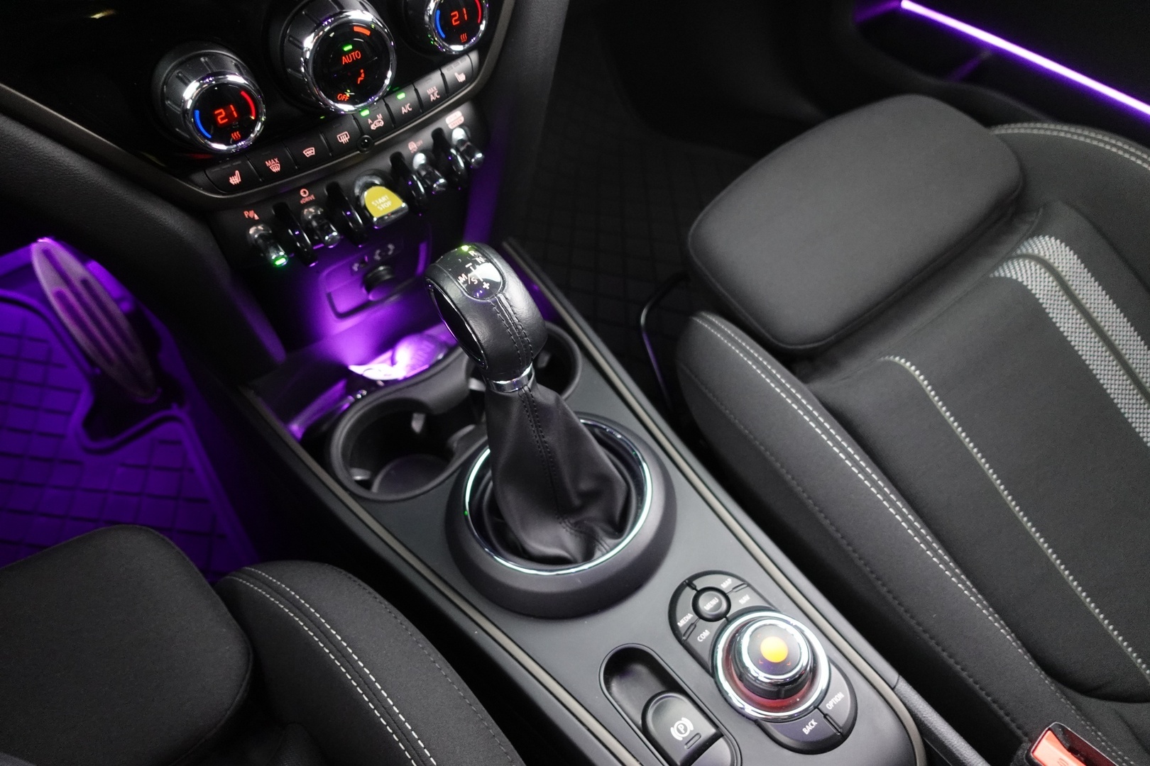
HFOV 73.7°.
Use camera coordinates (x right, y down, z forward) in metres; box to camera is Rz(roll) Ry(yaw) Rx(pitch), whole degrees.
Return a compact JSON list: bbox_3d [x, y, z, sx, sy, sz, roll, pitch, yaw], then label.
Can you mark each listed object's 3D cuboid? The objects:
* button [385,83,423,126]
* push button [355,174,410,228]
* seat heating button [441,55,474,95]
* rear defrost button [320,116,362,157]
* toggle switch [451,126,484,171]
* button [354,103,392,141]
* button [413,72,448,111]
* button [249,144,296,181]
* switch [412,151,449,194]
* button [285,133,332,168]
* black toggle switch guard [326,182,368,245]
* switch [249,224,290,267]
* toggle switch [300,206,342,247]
[{"bbox_3d":[-0.102,-0.164,0.452,0.020,0.017,0.007,-38,42,-22],"label":"button"},{"bbox_3d":[-0.121,-0.112,0.478,0.026,0.021,0.025,-33,50,-22],"label":"push button"},{"bbox_3d":[-0.073,-0.189,0.470,0.007,0.017,0.021,21,54,39],"label":"seat heating button"},{"bbox_3d":[-0.134,-0.142,0.438,0.020,0.017,0.007,-31,40,-17],"label":"rear defrost button"},{"bbox_3d":[-0.069,-0.156,0.510,0.011,0.022,0.025,-32,51,-18],"label":"toggle switch"},{"bbox_3d":[-0.119,-0.153,0.452,0.020,0.016,0.008,-33,34,-22],"label":"button"},{"bbox_3d":[-0.088,-0.177,0.466,0.020,0.016,0.008,-33,34,-22],"label":"button"},{"bbox_3d":[-0.168,-0.122,0.426,0.020,0.016,0.008,-33,34,-22],"label":"button"},{"bbox_3d":[-0.093,-0.134,0.491,0.013,0.018,0.026,-33,50,-22],"label":"switch"},{"bbox_3d":[-0.151,-0.133,0.433,0.020,0.017,0.007,-27,39,-14],"label":"button"},{"bbox_3d":[-0.141,-0.104,0.479,0.009,0.042,0.020,-32,51,-18],"label":"black toggle switch guard"},{"bbox_3d":[-0.177,-0.079,0.445,0.013,0.018,0.026,-33,50,-22],"label":"switch"},{"bbox_3d":[-0.153,-0.094,0.463,0.013,0.018,0.026,-33,50,-22],"label":"toggle switch"}]

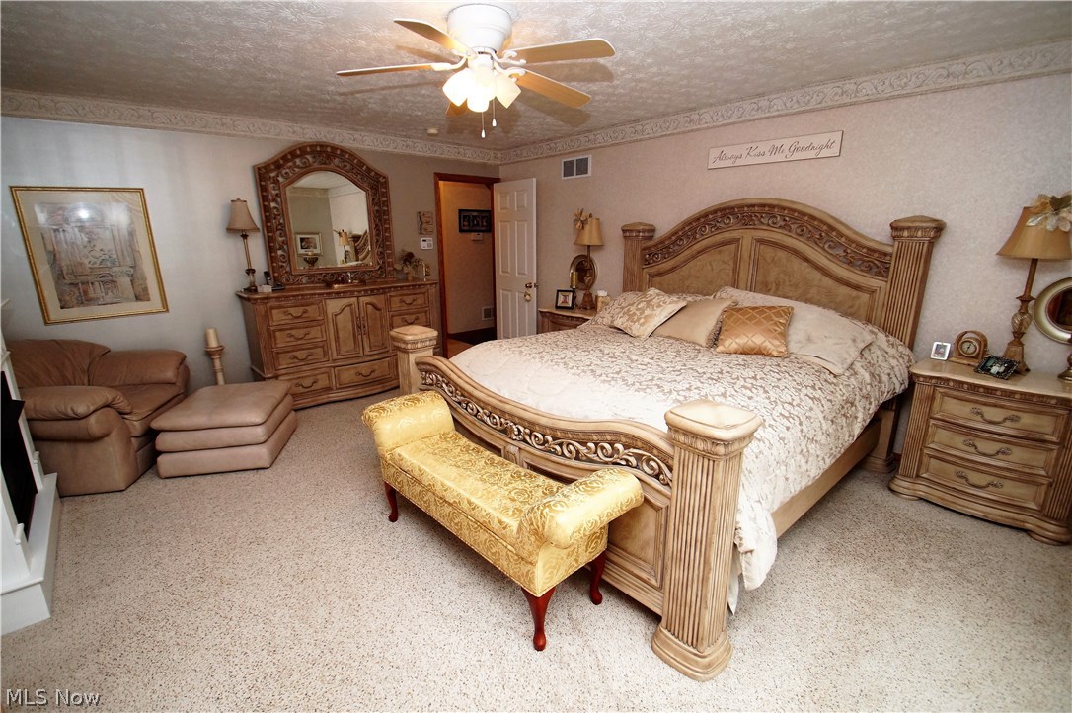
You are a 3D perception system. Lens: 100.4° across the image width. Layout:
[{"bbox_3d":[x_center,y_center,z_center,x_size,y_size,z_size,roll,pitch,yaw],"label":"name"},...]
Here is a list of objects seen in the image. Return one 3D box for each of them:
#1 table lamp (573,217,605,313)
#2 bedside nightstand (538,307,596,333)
[{"bbox_3d":[0.526,-0.923,4.417,0.300,0.905,0.300,-1,16,0],"label":"table lamp"},{"bbox_3d":[0.452,-0.129,4.661,0.460,0.730,0.720,-14,21,-39],"label":"bedside nightstand"}]

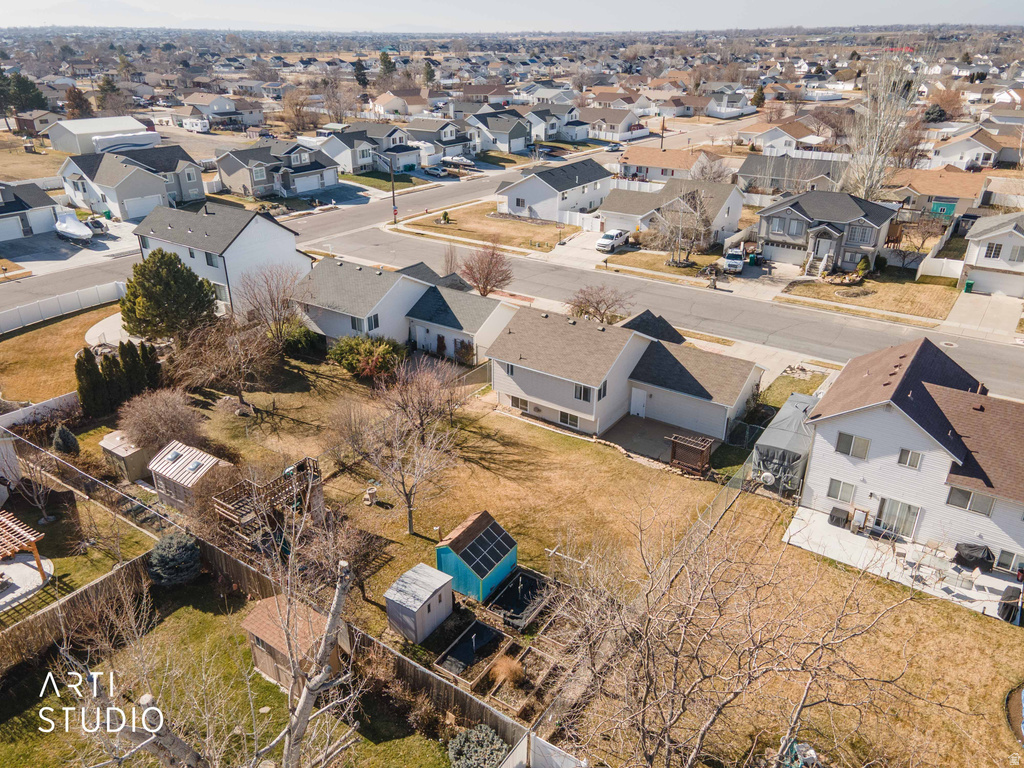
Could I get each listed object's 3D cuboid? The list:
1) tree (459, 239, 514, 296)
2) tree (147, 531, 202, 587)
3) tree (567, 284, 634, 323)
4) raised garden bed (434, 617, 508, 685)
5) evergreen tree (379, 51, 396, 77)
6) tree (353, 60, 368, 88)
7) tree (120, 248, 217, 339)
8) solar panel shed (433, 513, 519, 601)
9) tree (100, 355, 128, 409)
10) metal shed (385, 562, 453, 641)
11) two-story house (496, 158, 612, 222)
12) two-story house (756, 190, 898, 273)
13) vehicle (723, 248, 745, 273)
[{"bbox_3d":[-2.713,-11.585,71.422,5.500,5.300,5.400,0,26,0],"label":"tree"},{"bbox_3d":[-16.140,8.297,33.954,2.600,2.500,2.600,17,31,32],"label":"tree"},{"bbox_3d":[8.219,-7.073,64.391,5.800,3.800,5.500,0,27,0],"label":"tree"},{"bbox_3d":[-1.574,11.305,29.667,1.910,0.380,2.930,17,31,32],"label":"raised garden bed"},{"bbox_3d":[-67.440,-171.297,383.059,9.000,15.000,9.000,0,26,0],"label":"evergreen tree"},{"bbox_3d":[-67.155,-137.634,314.718,6.500,12.400,6.500,0,26,0],"label":"tree"},{"bbox_3d":[-29.681,-7.820,61.350,8.000,7.600,8.000,17,31,32],"label":"tree"},{"bbox_3d":[-1.550,8.062,33.854,2.500,2.650,3.050,17,30,31],"label":"solar panel shed"},{"bbox_3d":[-27.579,-0.188,48.676,1.720,4.140,1.720,17,31,30],"label":"tree"},{"bbox_3d":[-4.120,9.616,31.361,1.950,2.000,2.450,17,30,31],"label":"metal shed"},{"bbox_3d":[5.830,-29.986,107.106,12.610,6.210,16.550,17,31,30],"label":"two-story house"},{"bbox_3d":[36.681,-18.262,82.709,12.710,7.190,13.200,17,31,30],"label":"two-story house"},{"bbox_3d":[25.116,-13.862,79.533,2.070,1.970,5.610,10,28,19],"label":"vehicle"}]

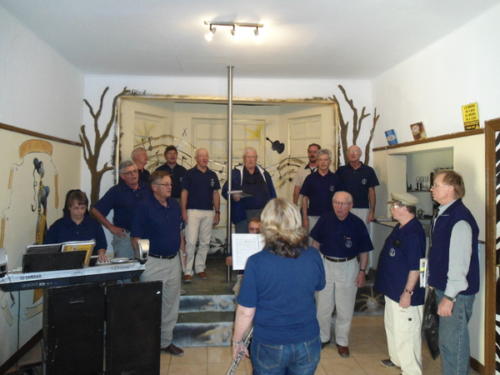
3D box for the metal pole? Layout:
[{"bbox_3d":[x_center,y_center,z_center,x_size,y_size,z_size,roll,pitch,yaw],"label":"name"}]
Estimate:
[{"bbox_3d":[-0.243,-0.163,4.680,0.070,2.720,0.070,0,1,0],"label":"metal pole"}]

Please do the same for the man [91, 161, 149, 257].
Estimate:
[{"bbox_3d":[-1.404,0.550,4.150,0.620,1.700,0.400,-1,2,-35],"label":"man"}]

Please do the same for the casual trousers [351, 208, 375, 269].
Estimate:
[{"bbox_3d":[1.474,0.691,5.150,0.420,0.900,0.280,1,1,12],"label":"casual trousers"}]

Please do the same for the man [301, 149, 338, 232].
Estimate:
[{"bbox_3d":[0.910,0.350,4.780,0.540,1.670,0.350,1,1,11],"label":"man"}]

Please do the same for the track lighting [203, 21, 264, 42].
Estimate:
[{"bbox_3d":[-0.148,-1.391,3.370,0.540,0.180,0.140,0,1,6],"label":"track lighting"}]

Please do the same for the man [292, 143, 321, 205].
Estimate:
[{"bbox_3d":[0.866,0.291,5.200,0.530,1.770,0.340,1,1,11],"label":"man"}]

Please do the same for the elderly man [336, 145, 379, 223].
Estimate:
[{"bbox_3d":[1.419,0.319,4.980,0.570,1.750,0.330,0,1,18],"label":"elderly man"}]

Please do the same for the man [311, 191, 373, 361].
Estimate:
[{"bbox_3d":[0.919,0.855,3.770,0.600,1.640,0.400,0,1,16],"label":"man"}]

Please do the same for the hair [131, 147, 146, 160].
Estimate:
[{"bbox_3d":[-1.495,-0.451,5.050,0.210,0.190,0.180,1,2,41],"label":"hair"}]

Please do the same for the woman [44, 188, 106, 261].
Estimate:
[{"bbox_3d":[-1.395,0.818,3.020,0.500,1.620,0.420,0,1,-19],"label":"woman"}]

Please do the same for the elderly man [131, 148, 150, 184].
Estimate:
[{"bbox_3d":[-1.500,0.305,5.050,0.500,1.720,0.340,-1,2,-37],"label":"elderly man"}]

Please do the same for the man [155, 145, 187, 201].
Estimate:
[{"bbox_3d":[-1.059,0.319,5.000,0.500,1.740,0.330,0,1,-18],"label":"man"}]

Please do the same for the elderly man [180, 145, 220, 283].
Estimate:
[{"bbox_3d":[-0.637,0.330,4.830,0.500,1.690,0.360,0,1,-9],"label":"elderly man"}]

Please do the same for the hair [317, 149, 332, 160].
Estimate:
[{"bbox_3d":[0.942,-0.417,4.750,0.180,0.150,0.200,0,1,12],"label":"hair"}]

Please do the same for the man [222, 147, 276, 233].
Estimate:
[{"bbox_3d":[-0.020,0.322,4.900,0.650,1.710,0.450,0,1,0],"label":"man"}]

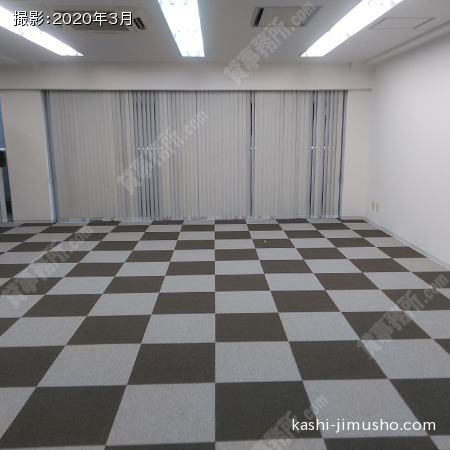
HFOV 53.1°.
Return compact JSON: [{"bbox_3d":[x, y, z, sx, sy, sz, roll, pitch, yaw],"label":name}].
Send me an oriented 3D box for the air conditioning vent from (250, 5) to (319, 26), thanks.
[{"bbox_3d":[0.527,-1.892,4.107,0.548,0.060,0.730,-1,12,-1],"label":"air conditioning vent"}]

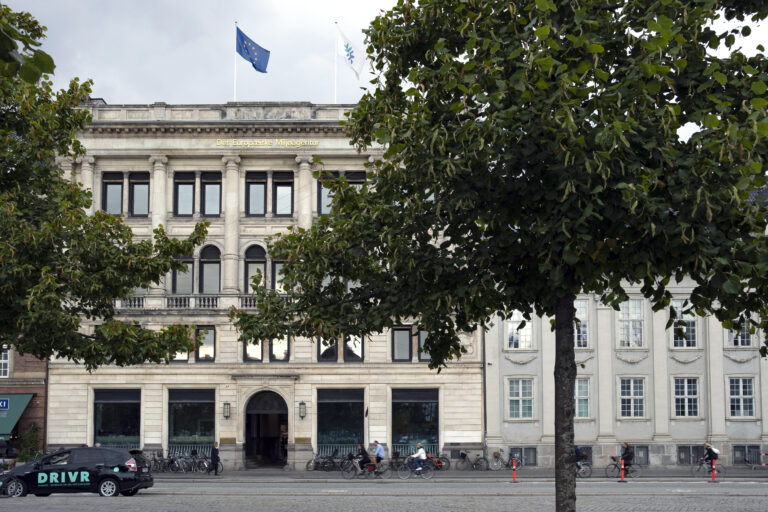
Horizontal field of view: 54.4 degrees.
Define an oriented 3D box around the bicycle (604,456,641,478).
[{"bbox_3d":[12.302,10.850,38.300,1.780,1.100,0.580,-1,-11,3],"label":"bicycle"}]

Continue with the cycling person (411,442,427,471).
[{"bbox_3d":[1.742,10.124,37.700,0.820,1.440,0.500,0,-3,0],"label":"cycling person"}]

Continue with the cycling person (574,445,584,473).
[{"bbox_3d":[9.771,10.124,37.700,0.850,1.550,0.500,0,-3,0],"label":"cycling person"}]

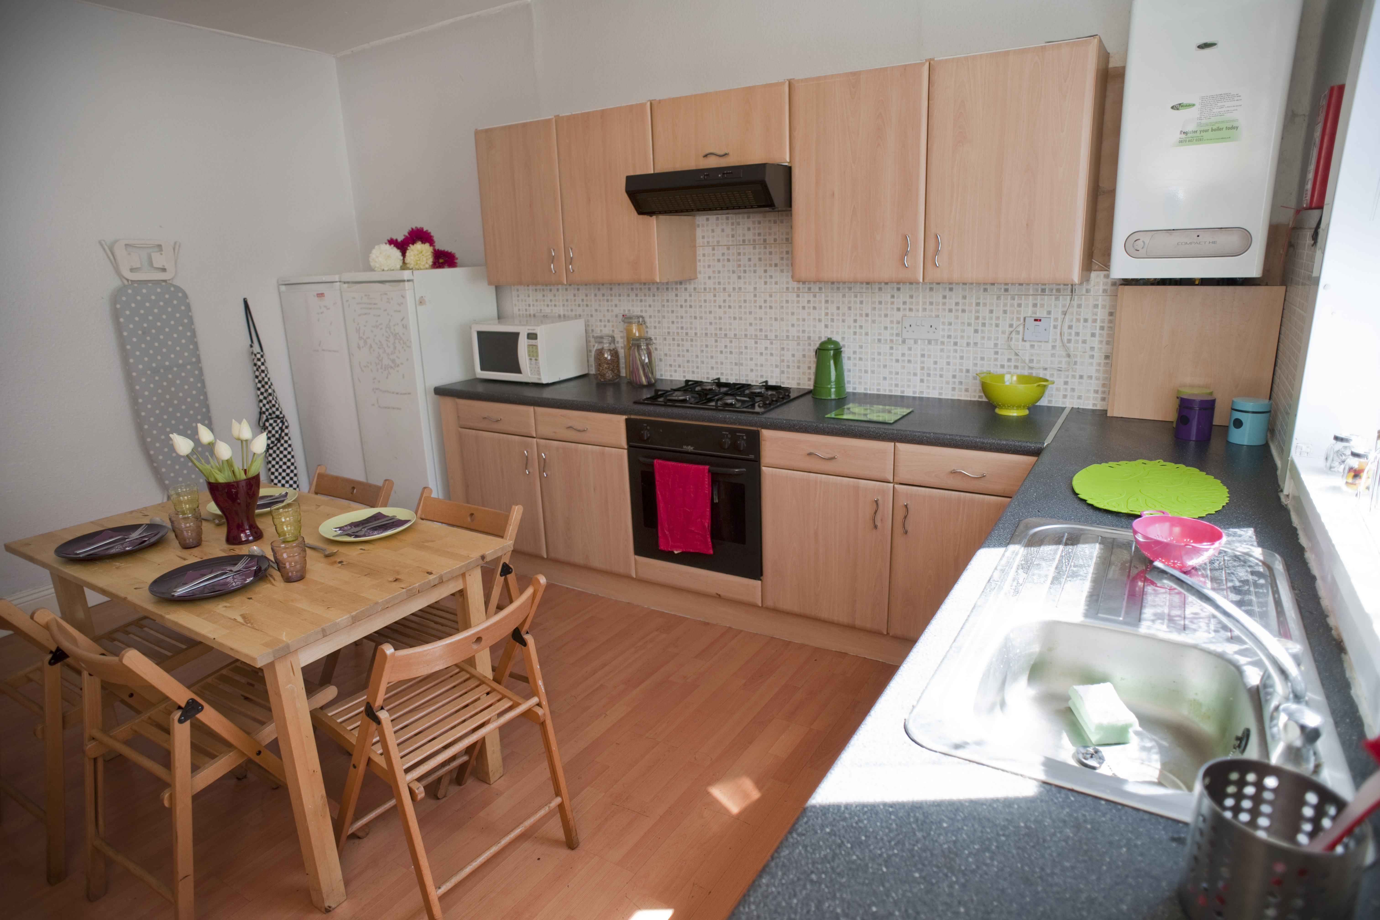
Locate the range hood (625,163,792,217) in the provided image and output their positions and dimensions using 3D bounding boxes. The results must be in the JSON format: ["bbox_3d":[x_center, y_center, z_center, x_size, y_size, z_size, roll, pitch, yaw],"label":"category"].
[{"bbox_3d":[0.138,-1.038,3.004,0.600,0.160,0.503,7,18,31],"label":"range hood"}]

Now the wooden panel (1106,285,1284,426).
[{"bbox_3d":[1.643,-0.343,2.510,0.450,0.445,0.026,7,18,30],"label":"wooden panel"}]

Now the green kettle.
[{"bbox_3d":[0.562,-0.378,3.111,0.138,0.238,0.160,-12,18,-31],"label":"green kettle"}]

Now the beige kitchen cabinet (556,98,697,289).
[{"bbox_3d":[-0.279,-1.142,3.371,0.496,0.698,0.307,7,18,31],"label":"beige kitchen cabinet"}]

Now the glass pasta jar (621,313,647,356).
[{"bbox_3d":[-0.256,-0.532,3.635,0.098,0.308,0.098,-2,15,0],"label":"glass pasta jar"}]

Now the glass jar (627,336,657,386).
[{"bbox_3d":[-0.215,-0.453,3.520,0.112,0.213,0.112,-2,15,0],"label":"glass jar"}]

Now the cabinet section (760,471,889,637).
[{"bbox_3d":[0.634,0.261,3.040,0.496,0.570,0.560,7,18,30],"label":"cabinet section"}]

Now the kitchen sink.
[{"bbox_3d":[0.702,0.335,1.244,0.483,0.165,0.950,7,18,30],"label":"kitchen sink"}]

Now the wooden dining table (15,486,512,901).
[{"bbox_3d":[-1.262,0.600,2.320,1.396,0.735,0.727,7,18,31],"label":"wooden dining table"}]

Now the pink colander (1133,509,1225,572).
[{"bbox_3d":[0.918,0.160,1.456,0.150,0.072,0.170,-2,16,1],"label":"pink colander"}]

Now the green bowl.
[{"bbox_3d":[1.143,-0.228,2.717,0.225,0.121,0.262,-11,18,-30],"label":"green bowl"}]

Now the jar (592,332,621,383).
[{"bbox_3d":[-0.405,-0.493,3.705,0.122,0.216,0.122,-2,16,1],"label":"jar"}]

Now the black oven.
[{"bbox_3d":[0.148,0.086,3.280,0.603,0.598,0.570,7,18,30],"label":"black oven"}]

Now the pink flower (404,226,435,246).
[{"bbox_3d":[-1.310,-1.075,3.710,0.145,0.130,0.140,7,18,31],"label":"pink flower"}]

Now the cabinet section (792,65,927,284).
[{"bbox_3d":[0.669,-1.030,2.847,0.489,0.702,0.317,7,18,30],"label":"cabinet section"}]

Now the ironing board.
[{"bbox_3d":[-2.500,-0.274,3.723,0.090,1.520,0.345,7,18,30],"label":"ironing board"}]

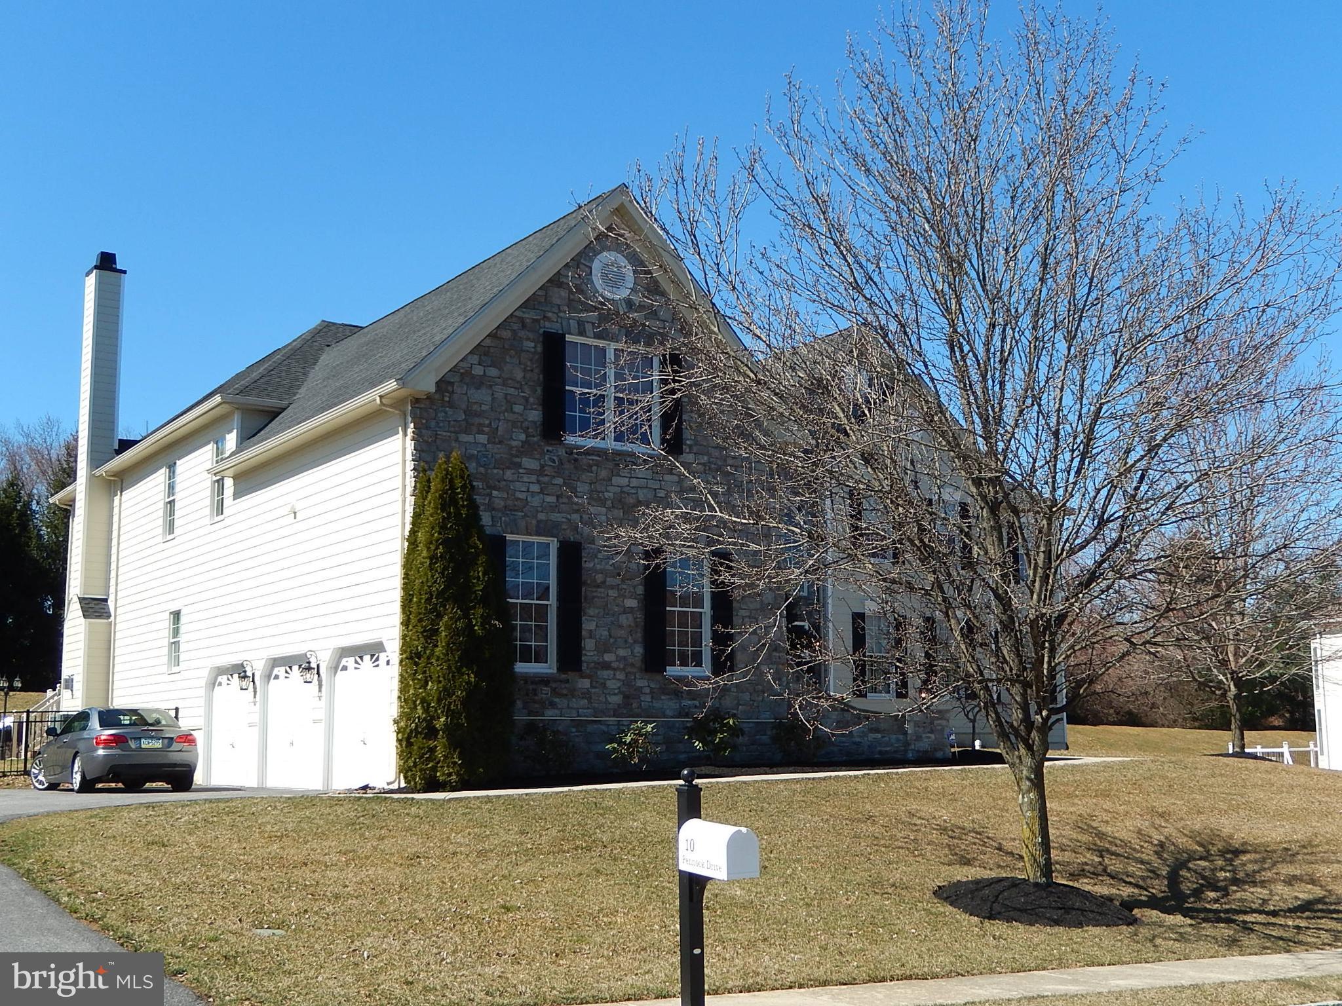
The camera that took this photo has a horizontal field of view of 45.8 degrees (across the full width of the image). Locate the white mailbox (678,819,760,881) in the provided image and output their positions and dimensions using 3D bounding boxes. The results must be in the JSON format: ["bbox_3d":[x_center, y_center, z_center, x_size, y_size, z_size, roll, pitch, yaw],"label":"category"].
[{"bbox_3d":[0.255,1.863,8.568,0.200,0.268,0.525,2,-6,-29],"label":"white mailbox"}]

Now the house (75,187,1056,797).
[{"bbox_3d":[0.240,0.509,37.456,24.250,11.510,21.456,5,-10,-33],"label":"house"}]

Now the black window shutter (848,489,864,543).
[{"bbox_3d":[4.318,0.461,36.967,0.385,1.579,0.050,5,-10,-33],"label":"black window shutter"}]

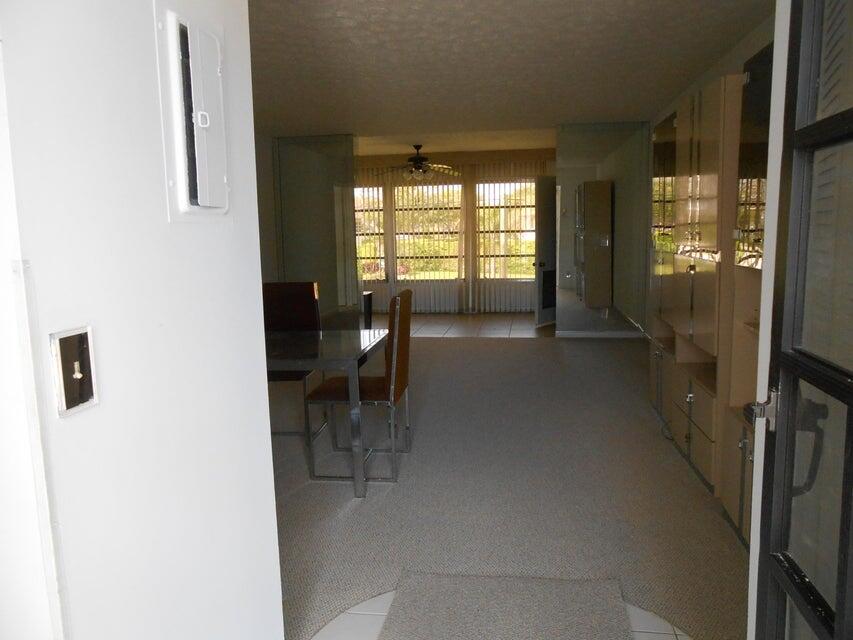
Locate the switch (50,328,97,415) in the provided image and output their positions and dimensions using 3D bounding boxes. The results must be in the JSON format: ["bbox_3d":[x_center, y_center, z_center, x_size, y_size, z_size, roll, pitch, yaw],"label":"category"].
[{"bbox_3d":[-0.553,0.081,1.027,0.013,0.131,0.090,0,8,8],"label":"switch"}]

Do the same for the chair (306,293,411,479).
[{"bbox_3d":[-0.351,0.341,3.581,0.527,0.983,0.510,0,8,8],"label":"chair"}]

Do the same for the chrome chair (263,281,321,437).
[{"bbox_3d":[-0.991,0.254,4.360,0.508,0.982,0.495,0,8,8],"label":"chrome chair"}]

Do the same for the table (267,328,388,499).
[{"bbox_3d":[-1.037,0.478,3.751,1.580,0.698,1.022,0,8,8],"label":"table"}]

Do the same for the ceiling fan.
[{"bbox_3d":[-0.110,-2.223,9.054,1.270,0.475,1.270,0,8,8],"label":"ceiling fan"}]

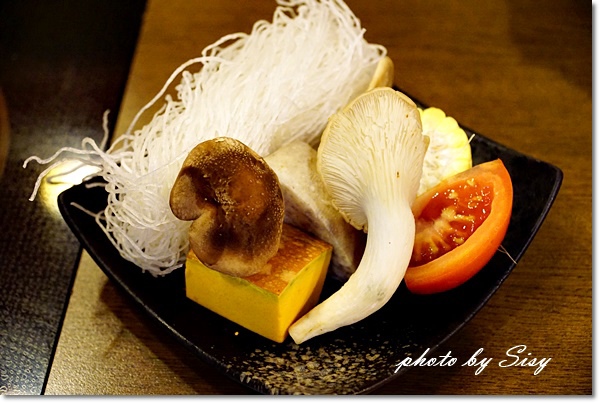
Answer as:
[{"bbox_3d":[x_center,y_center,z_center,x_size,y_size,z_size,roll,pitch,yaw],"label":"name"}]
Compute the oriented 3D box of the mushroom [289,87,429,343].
[{"bbox_3d":[0.028,0.009,0.506,0.048,0.036,0.117,13,78,7],"label":"mushroom"}]

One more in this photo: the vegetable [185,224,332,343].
[{"bbox_3d":[-0.018,0.033,0.510,0.051,0.025,0.042,22,41,26],"label":"vegetable"}]

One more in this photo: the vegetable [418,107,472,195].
[{"bbox_3d":[0.065,-0.019,0.553,0.046,0.034,0.046,-3,69,8],"label":"vegetable"}]

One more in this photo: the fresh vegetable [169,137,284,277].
[{"bbox_3d":[-0.033,0.002,0.512,0.051,0.028,0.061,-5,68,-9],"label":"fresh vegetable"}]

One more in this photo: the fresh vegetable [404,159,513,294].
[{"bbox_3d":[0.073,0.012,0.517,0.039,0.035,0.068,40,73,0],"label":"fresh vegetable"}]

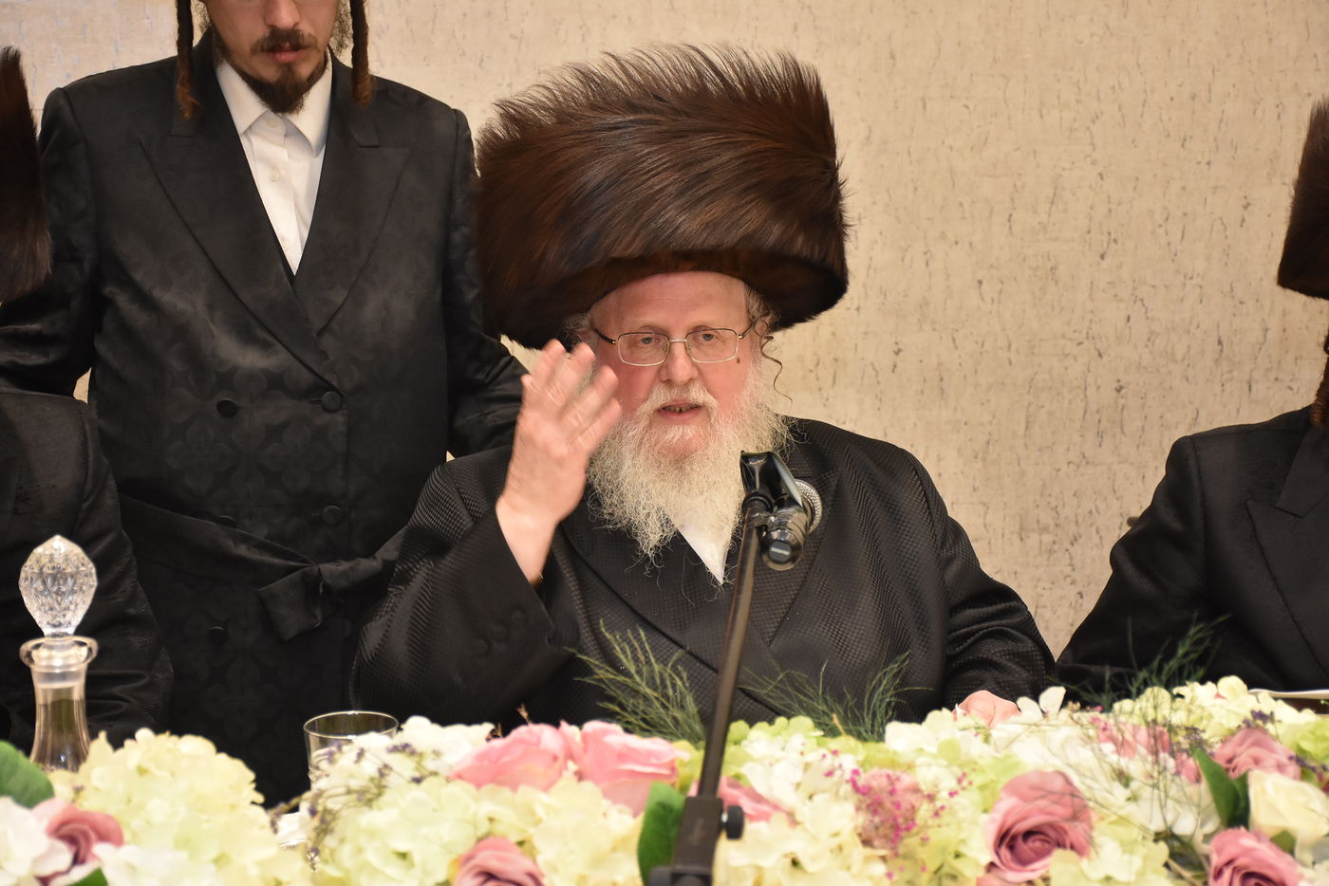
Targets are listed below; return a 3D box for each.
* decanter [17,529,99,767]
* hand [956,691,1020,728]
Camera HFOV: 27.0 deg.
[{"bbox_3d":[-0.497,0.225,2.310,0.110,0.300,0.110,-1,11,0],"label":"decanter"},{"bbox_3d":[0.291,0.268,2.490,0.090,0.080,0.130,3,12,19],"label":"hand"}]

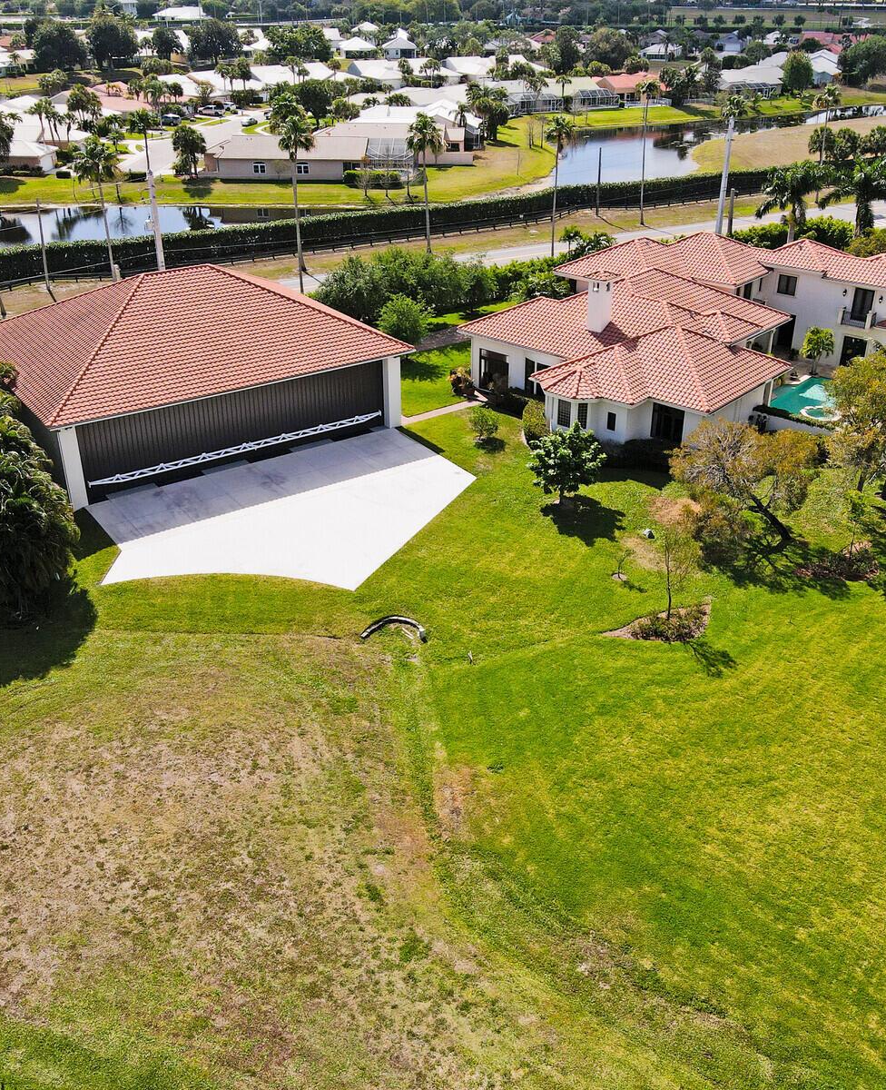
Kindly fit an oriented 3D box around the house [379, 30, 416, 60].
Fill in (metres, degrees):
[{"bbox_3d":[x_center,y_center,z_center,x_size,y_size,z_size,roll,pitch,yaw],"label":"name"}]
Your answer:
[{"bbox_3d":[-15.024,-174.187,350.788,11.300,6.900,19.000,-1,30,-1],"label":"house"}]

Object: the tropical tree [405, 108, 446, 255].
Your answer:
[{"bbox_3d":[-1.720,-37.403,105.130,4.000,13.700,4.000,0,31,0],"label":"tropical tree"}]

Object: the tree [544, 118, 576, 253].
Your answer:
[{"bbox_3d":[12.530,-40.380,110.872,3.700,13.200,3.700,0,30,0],"label":"tree"}]

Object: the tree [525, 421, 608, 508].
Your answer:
[{"bbox_3d":[7.212,-4.615,57.696,4.400,4.900,4.400,-1,30,0],"label":"tree"}]

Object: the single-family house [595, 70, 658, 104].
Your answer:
[{"bbox_3d":[39.300,-98.546,216.053,14.000,5.000,14.500,-8,32,-13],"label":"single-family house"}]

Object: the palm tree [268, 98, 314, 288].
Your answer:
[{"bbox_3d":[-14.161,-34.194,98.177,4.200,15.400,4.200,0,30,0],"label":"palm tree"}]

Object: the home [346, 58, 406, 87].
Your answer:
[{"bbox_3d":[-15.003,-121.218,259.651,13.500,6.000,20.000,-10,31,-15],"label":"home"}]

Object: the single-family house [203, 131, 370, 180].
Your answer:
[{"bbox_3d":[-22.315,-56.800,146.331,23.500,4.900,12.500,2,31,4],"label":"single-family house"}]

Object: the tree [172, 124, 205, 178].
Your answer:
[{"bbox_3d":[-36.723,-56.817,145.299,5.200,7.200,5.000,0,30,0],"label":"tree"}]

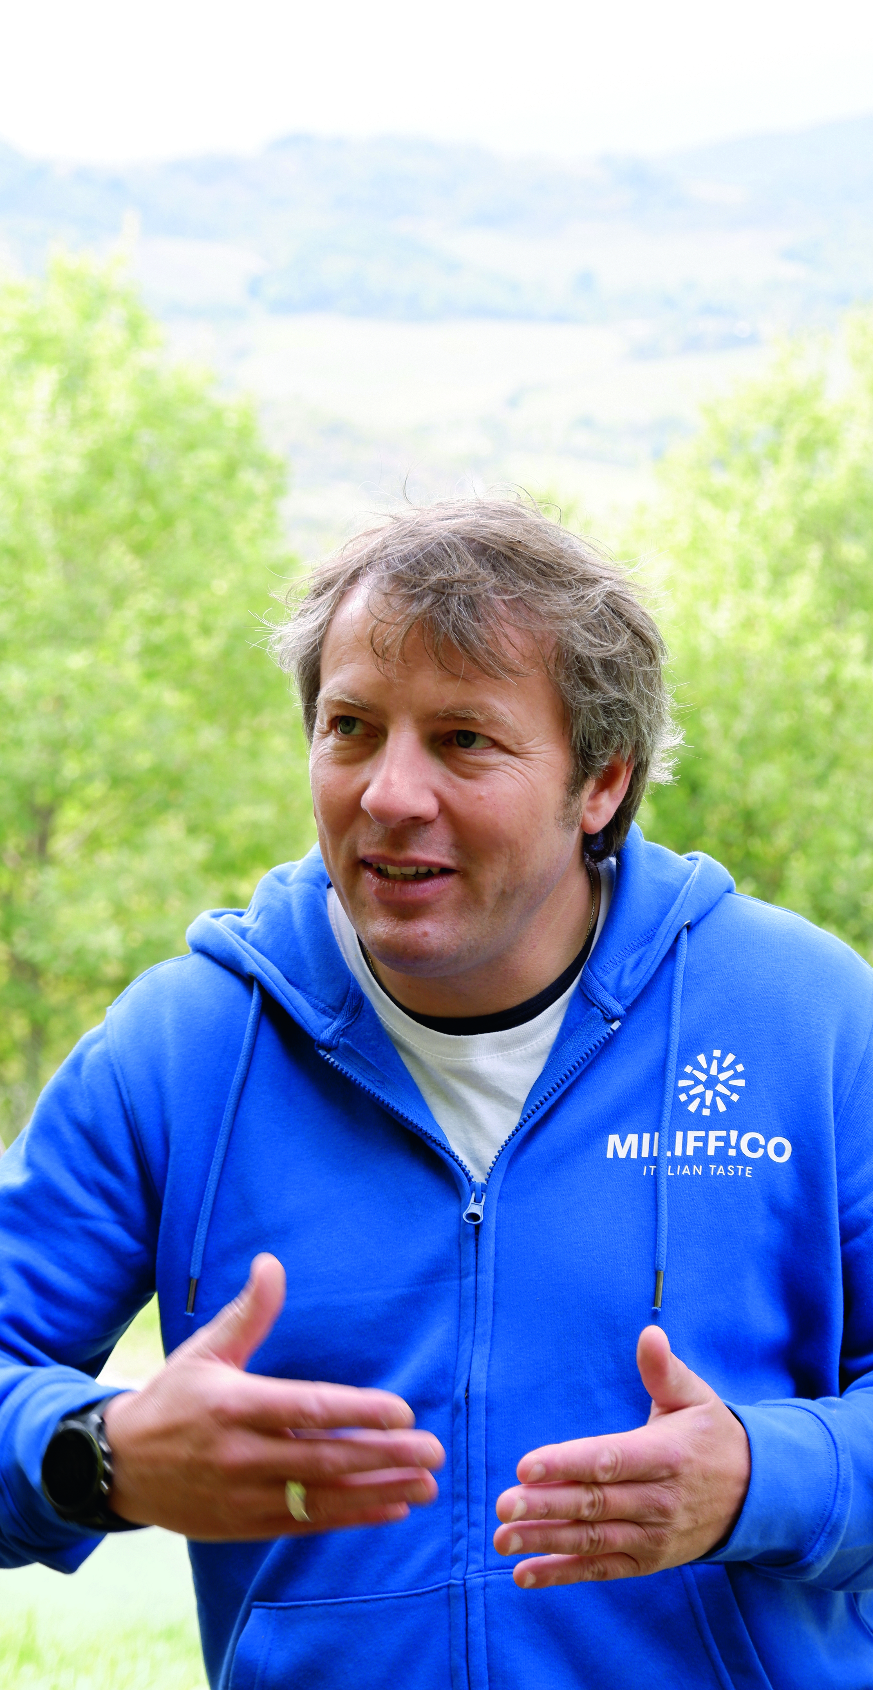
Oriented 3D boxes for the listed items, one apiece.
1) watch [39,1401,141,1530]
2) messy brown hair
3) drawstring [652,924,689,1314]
[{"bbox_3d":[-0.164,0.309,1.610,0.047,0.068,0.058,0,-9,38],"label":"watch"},{"bbox_3d":[0.021,-0.085,1.635,0.185,0.185,0.215,6,19,26],"label":"messy brown hair"},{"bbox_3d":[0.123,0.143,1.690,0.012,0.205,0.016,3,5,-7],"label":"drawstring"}]

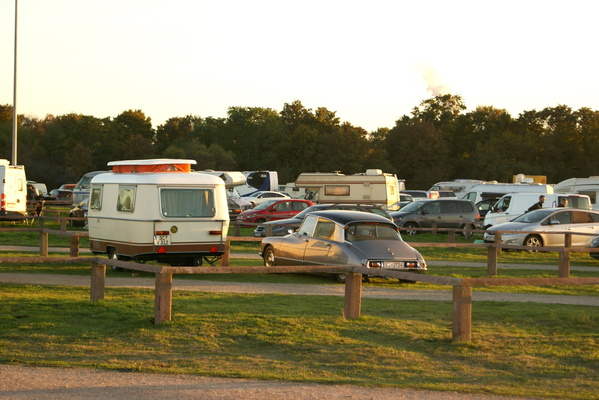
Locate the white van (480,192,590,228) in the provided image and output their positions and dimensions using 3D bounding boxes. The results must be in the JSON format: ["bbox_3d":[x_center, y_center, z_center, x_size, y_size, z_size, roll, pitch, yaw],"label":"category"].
[{"bbox_3d":[9.835,0.731,57.000,1.990,1.980,5.000,1,0,-29],"label":"white van"}]

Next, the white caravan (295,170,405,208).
[{"bbox_3d":[2.980,-0.280,83.500,5.900,3.100,2.250,0,0,22],"label":"white caravan"}]

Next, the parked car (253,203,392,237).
[{"bbox_3d":[0.864,0.905,50.200,4.800,1.490,1.820,0,0,-22],"label":"parked car"}]

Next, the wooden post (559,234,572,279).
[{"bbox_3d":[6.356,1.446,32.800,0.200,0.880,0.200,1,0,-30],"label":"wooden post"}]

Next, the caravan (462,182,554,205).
[{"bbox_3d":[13.280,0.298,88.000,5.950,2.620,2.080,1,0,27],"label":"caravan"}]

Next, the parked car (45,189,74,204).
[{"bbox_3d":[-20.141,-0.157,116.000,1.750,1.470,4.300,1,0,-26],"label":"parked car"}]

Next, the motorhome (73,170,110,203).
[{"bbox_3d":[-13.431,-0.775,97.000,5.200,2.500,2.000,1,0,2],"label":"motorhome"}]

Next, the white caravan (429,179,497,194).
[{"bbox_3d":[13.046,-0.062,106.000,6.200,2.750,2.250,1,0,25],"label":"white caravan"}]

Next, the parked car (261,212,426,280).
[{"bbox_3d":[0.810,0.935,29.000,1.800,1.460,4.840,0,0,-30],"label":"parked car"}]

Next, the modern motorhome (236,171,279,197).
[{"bbox_3d":[-4.350,-0.550,98.900,5.500,2.900,2.300,0,0,16],"label":"modern motorhome"}]

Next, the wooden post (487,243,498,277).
[{"bbox_3d":[4.410,1.370,31.200,0.170,0.740,0.170,0,0,-38],"label":"wooden post"}]

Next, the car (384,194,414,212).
[{"bbox_3d":[5.886,0.721,78.000,4.400,1.500,1.780,1,0,5],"label":"car"}]

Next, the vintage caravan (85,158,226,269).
[{"bbox_3d":[-3.480,0.365,32.700,2.020,2.620,4.300,0,0,-28],"label":"vintage caravan"}]

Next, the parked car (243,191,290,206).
[{"bbox_3d":[-2.656,0.100,98.000,4.500,1.450,1.800,1,0,-28],"label":"parked car"}]

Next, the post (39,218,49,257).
[{"bbox_3d":[-6.900,1.180,37.000,0.170,0.780,0.170,0,0,-38],"label":"post"}]

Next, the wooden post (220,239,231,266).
[{"bbox_3d":[-1.887,1.335,34.800,0.200,0.720,0.200,1,0,-30],"label":"wooden post"}]

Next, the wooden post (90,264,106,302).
[{"bbox_3d":[-3.348,1.360,22.700,0.200,0.690,0.200,1,0,-10],"label":"wooden post"}]

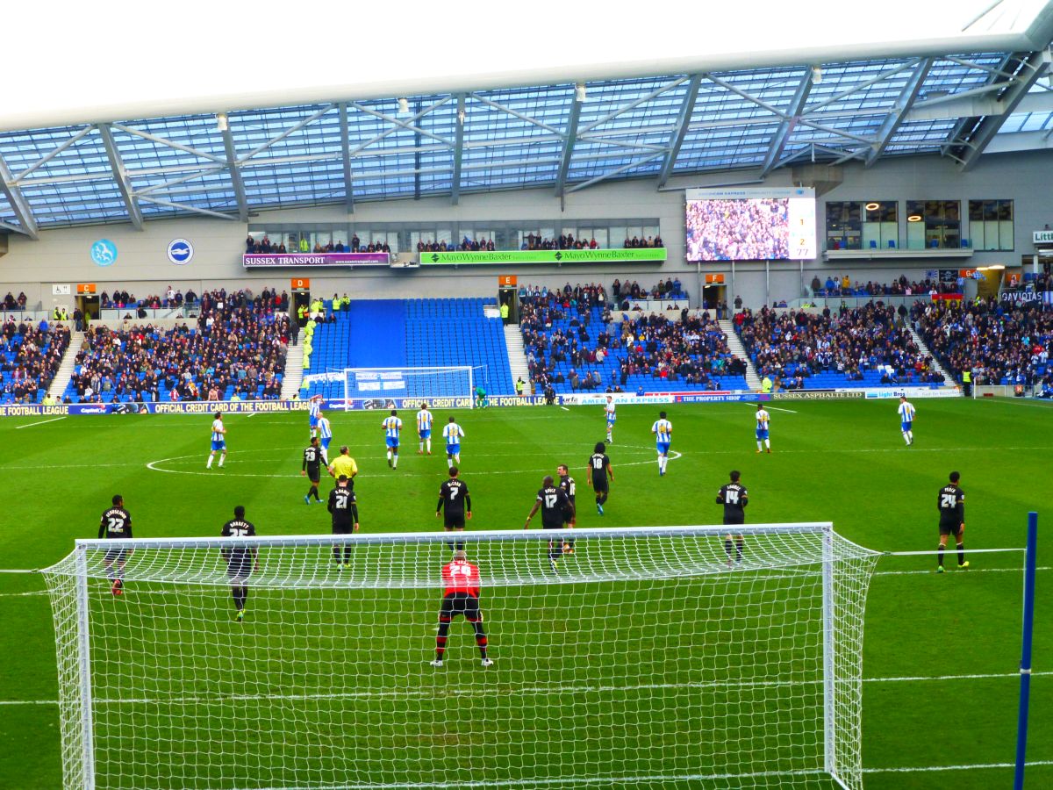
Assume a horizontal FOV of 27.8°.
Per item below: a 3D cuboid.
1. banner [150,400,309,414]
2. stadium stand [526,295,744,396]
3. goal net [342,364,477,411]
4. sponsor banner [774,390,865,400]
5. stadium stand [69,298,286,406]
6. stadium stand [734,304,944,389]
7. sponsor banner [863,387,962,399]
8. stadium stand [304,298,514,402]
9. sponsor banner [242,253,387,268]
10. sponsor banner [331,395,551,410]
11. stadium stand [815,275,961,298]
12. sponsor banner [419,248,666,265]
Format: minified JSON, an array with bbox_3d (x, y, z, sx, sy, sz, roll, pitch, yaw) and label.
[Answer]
[{"bbox_3d":[-18.068,0.725,129.545,9.656,0.680,0.150,-1,2,-3],"label":"banner"},{"bbox_3d":[6.603,-3.451,141.977,13.896,6.750,17.300,-1,2,-3],"label":"stadium stand"},{"bbox_3d":[-7.079,-0.393,127.760,7.560,2.560,1.800,-1,2,-3],"label":"goal net"},{"bbox_3d":[18.294,0.077,133.082,5.898,0.477,0.140,-1,2,-3],"label":"sponsor banner"},{"bbox_3d":[-22.527,-2.882,140.249,13.646,6.750,17.300,-1,2,-3],"label":"stadium stand"},{"bbox_3d":[20.523,-3.300,142.063,12.774,5.950,15.800,-1,2,-3],"label":"stadium stand"},{"bbox_3d":[23.969,-0.129,132.037,6.173,0.640,0.150,-1,2,-3],"label":"sponsor banner"},{"bbox_3d":[-7.976,-3.166,141.112,13.442,6.750,17.300,-1,2,-3],"label":"stadium stand"},{"bbox_3d":[-14.655,-9.420,149.051,10.151,0.858,0.140,-1,2,-3],"label":"sponsor banner"},{"bbox_3d":[-5.221,0.457,130.307,13.528,0.680,0.150,-1,2,-3],"label":"sponsor banner"},{"bbox_3d":[25.447,-7.743,150.444,10.459,1.600,2.400,-1,2,-3],"label":"stadium stand"},{"bbox_3d":[1.240,-9.732,150.000,17.362,0.830,0.140,-1,2,-3],"label":"sponsor banner"}]

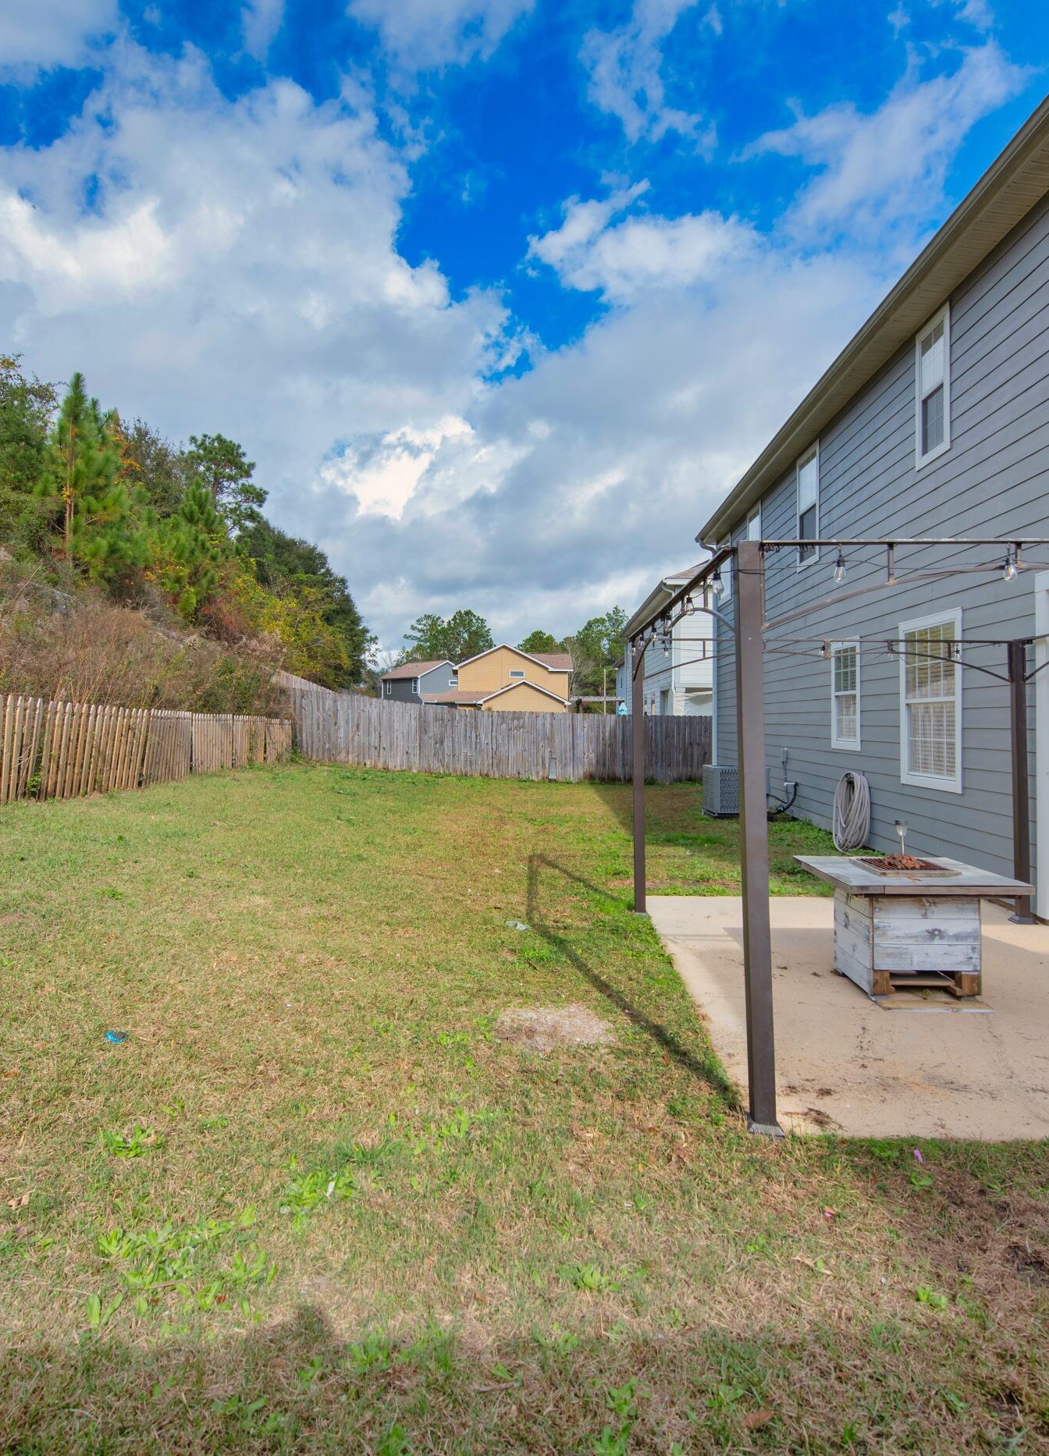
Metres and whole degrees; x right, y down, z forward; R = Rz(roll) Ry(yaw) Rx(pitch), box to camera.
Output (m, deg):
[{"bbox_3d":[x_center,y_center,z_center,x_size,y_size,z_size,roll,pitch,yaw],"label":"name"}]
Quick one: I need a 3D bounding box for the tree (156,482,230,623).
[{"bbox_3d":[-9.600,-5.100,24.600,2.000,4.100,2.000,0,1,0],"label":"tree"}]

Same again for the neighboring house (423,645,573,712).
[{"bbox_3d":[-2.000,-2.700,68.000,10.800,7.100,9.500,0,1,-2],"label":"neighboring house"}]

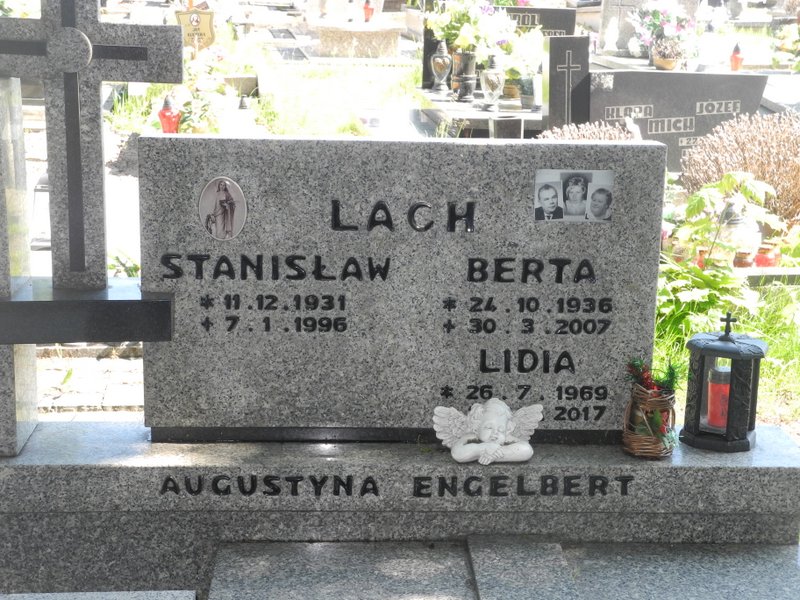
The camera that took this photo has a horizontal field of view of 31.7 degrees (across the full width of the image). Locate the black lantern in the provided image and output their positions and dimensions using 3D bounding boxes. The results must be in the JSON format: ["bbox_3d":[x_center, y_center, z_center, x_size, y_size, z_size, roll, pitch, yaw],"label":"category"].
[{"bbox_3d":[0.642,0.154,2.812,0.149,0.265,0.149,7,15,21],"label":"black lantern"}]

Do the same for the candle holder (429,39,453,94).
[{"bbox_3d":[0.247,-1.385,8.400,0.125,0.315,0.115,-1,15,-5],"label":"candle holder"}]

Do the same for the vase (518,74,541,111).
[{"bbox_3d":[0.732,-1.171,7.935,0.110,0.185,0.110,0,14,-3],"label":"vase"}]

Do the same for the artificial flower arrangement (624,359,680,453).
[{"bbox_3d":[0.479,0.203,2.687,0.098,0.172,0.090,0,15,-1],"label":"artificial flower arrangement"}]

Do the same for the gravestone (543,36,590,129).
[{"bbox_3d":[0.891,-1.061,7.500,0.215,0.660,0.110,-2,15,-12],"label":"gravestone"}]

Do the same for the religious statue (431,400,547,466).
[{"bbox_3d":[0.171,0.248,2.715,0.212,0.112,0.092,0,14,-3],"label":"religious statue"}]

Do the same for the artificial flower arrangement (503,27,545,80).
[{"bbox_3d":[0.727,-1.451,8.300,0.225,0.300,0.200,-1,15,-5],"label":"artificial flower arrangement"}]

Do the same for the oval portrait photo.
[{"bbox_3d":[-0.329,-0.170,2.627,0.090,0.120,0.008,0,10,-2],"label":"oval portrait photo"}]

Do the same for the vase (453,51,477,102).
[{"bbox_3d":[0.378,-1.324,8.331,0.128,0.276,0.128,0,14,-3],"label":"vase"}]

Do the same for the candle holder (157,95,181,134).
[{"bbox_3d":[-1.106,-0.877,6.760,0.102,0.201,0.102,0,14,-3],"label":"candle holder"}]

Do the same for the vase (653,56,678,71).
[{"bbox_3d":[1.959,-1.741,10.400,0.172,0.093,0.172,-1,15,-5],"label":"vase"}]

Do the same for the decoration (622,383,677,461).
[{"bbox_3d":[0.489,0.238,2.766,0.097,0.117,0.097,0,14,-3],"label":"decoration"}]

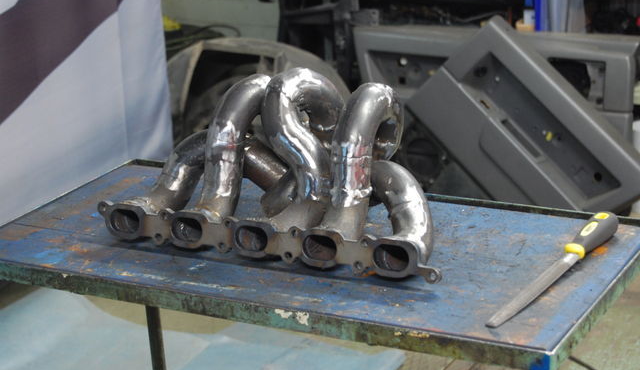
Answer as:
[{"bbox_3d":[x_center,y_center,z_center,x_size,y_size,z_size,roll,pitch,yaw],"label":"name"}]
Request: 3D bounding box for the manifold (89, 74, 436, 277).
[{"bbox_3d":[-0.021,-0.044,1.754,0.461,0.205,0.230,7,22,29],"label":"manifold"}]

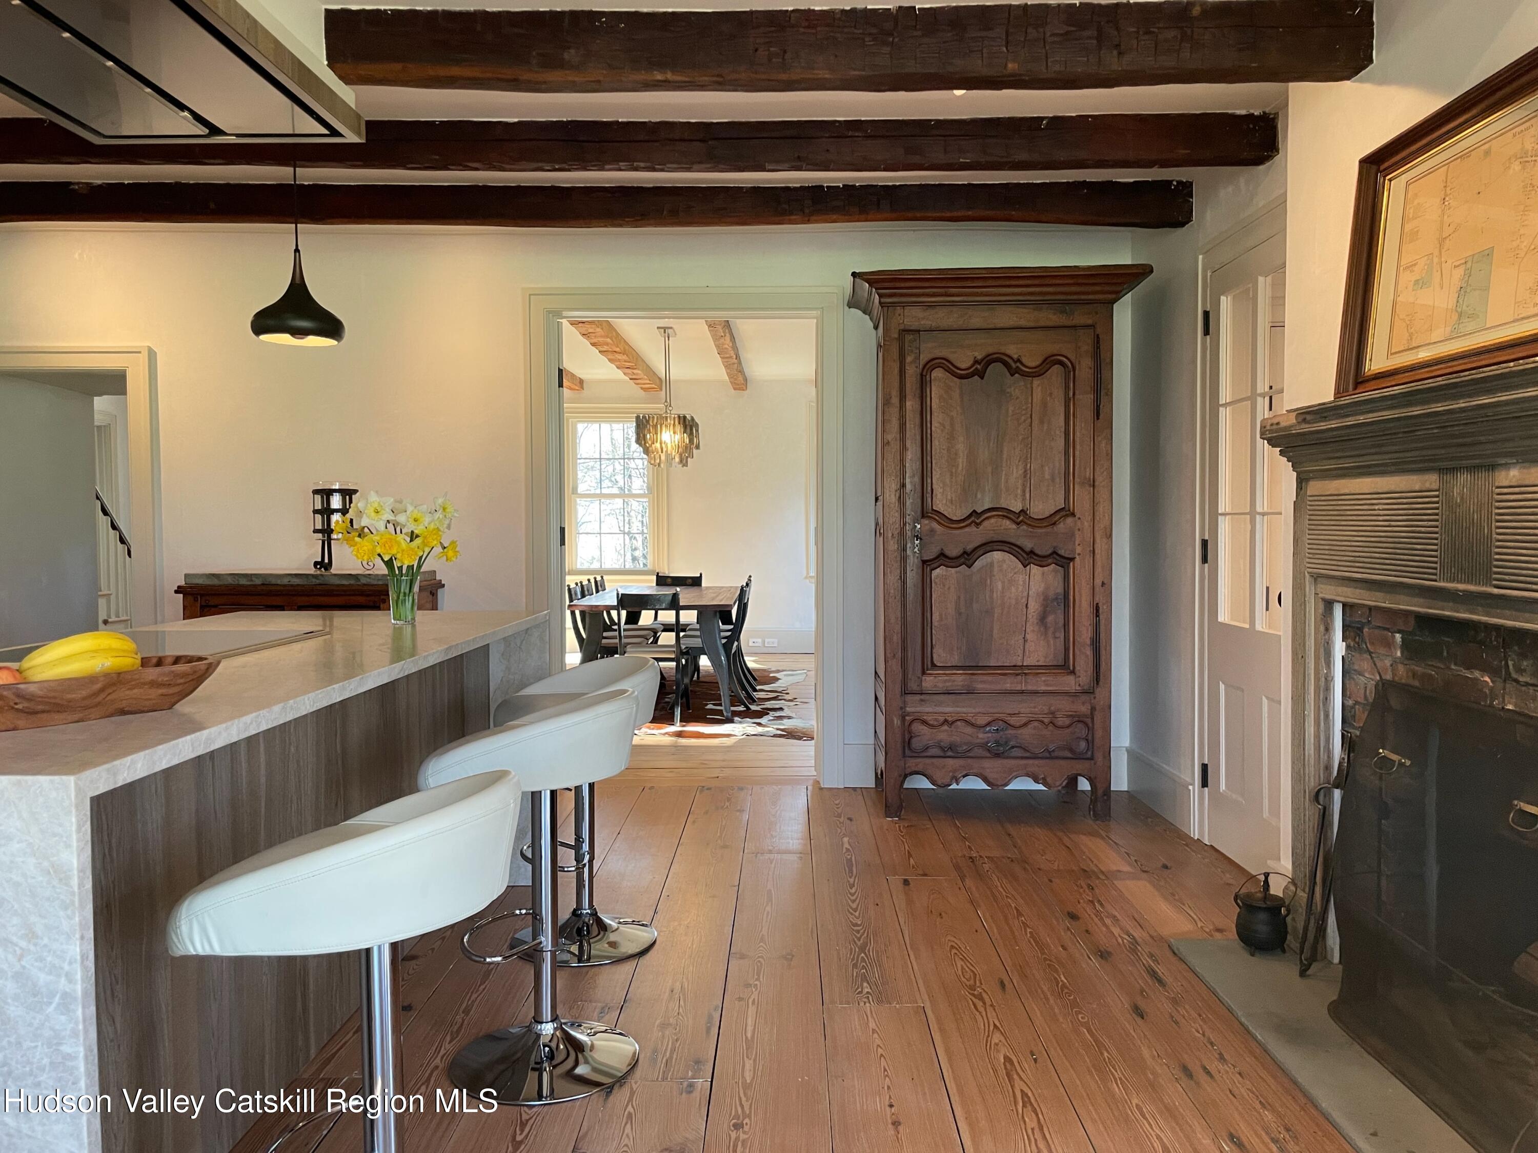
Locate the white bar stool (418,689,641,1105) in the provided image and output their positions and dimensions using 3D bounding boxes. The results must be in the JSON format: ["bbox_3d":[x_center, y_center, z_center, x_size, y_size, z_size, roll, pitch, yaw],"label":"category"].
[{"bbox_3d":[-0.530,0.665,2.547,0.485,0.817,0.490,0,2,1],"label":"white bar stool"}]

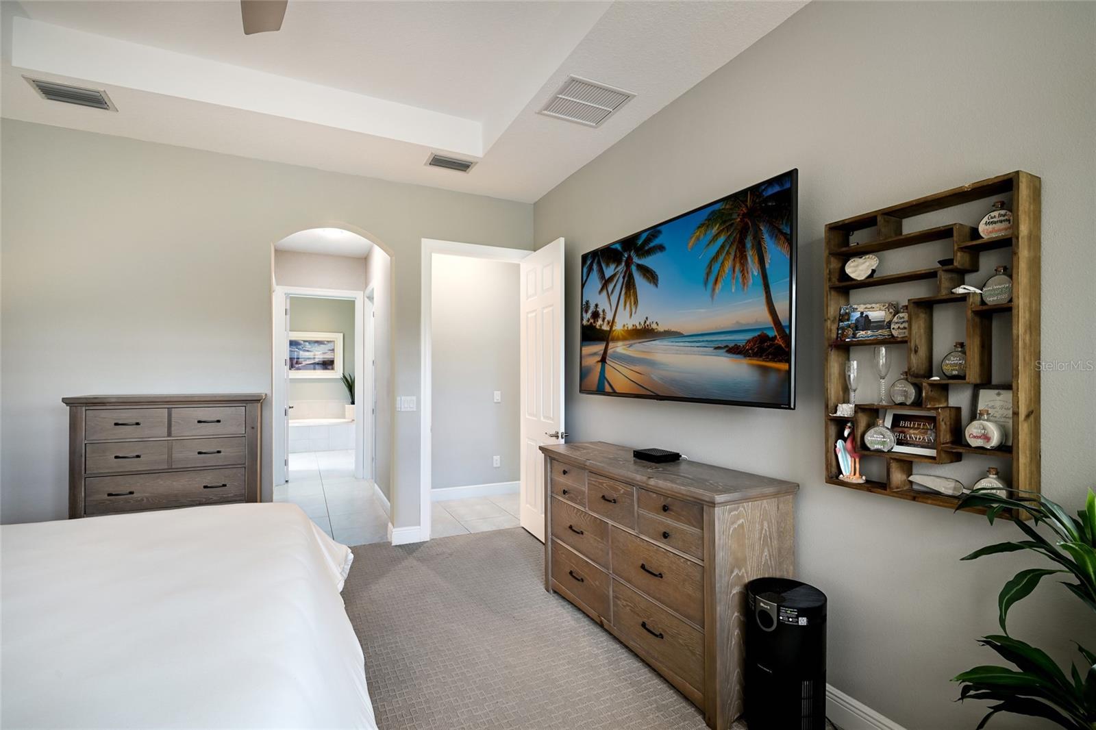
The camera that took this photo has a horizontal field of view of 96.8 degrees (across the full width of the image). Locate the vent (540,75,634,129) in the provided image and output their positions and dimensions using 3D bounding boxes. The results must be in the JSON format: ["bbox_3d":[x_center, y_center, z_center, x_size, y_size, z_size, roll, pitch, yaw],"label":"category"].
[{"bbox_3d":[0.218,-1.537,2.883,0.440,0.020,0.429,0,-1,-26],"label":"vent"}]

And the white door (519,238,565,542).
[{"bbox_3d":[-0.064,0.262,4.207,0.040,2.445,0.815,0,-1,-26],"label":"white door"}]

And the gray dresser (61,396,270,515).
[{"bbox_3d":[-2.426,0.843,3.183,0.975,1.278,0.475,0,-1,-26],"label":"gray dresser"}]

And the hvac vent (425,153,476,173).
[{"bbox_3d":[-0.740,-1.528,3.717,0.349,0.020,0.242,0,-1,-26],"label":"hvac vent"}]

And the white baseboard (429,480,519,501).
[{"bbox_3d":[-0.795,1.448,5.586,1.160,0.130,0.016,0,-1,-26],"label":"white baseboard"}]

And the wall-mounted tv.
[{"bbox_3d":[0.668,-0.318,2.915,0.050,1.041,1.810,0,-1,-26],"label":"wall-mounted tv"}]

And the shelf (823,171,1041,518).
[{"bbox_3d":[1.272,-0.053,1.672,0.123,0.991,0.584,0,-1,-26],"label":"shelf"}]

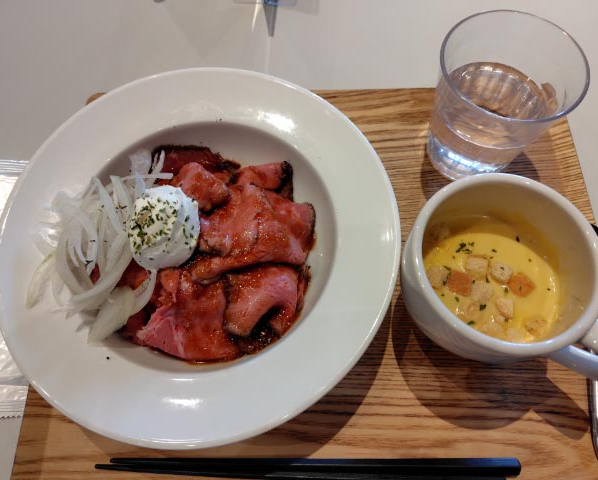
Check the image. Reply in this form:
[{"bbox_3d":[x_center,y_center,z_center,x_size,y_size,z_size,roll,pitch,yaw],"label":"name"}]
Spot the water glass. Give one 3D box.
[{"bbox_3d":[0.122,-0.083,0.278,0.081,0.086,0.081,0,68,1],"label":"water glass"}]

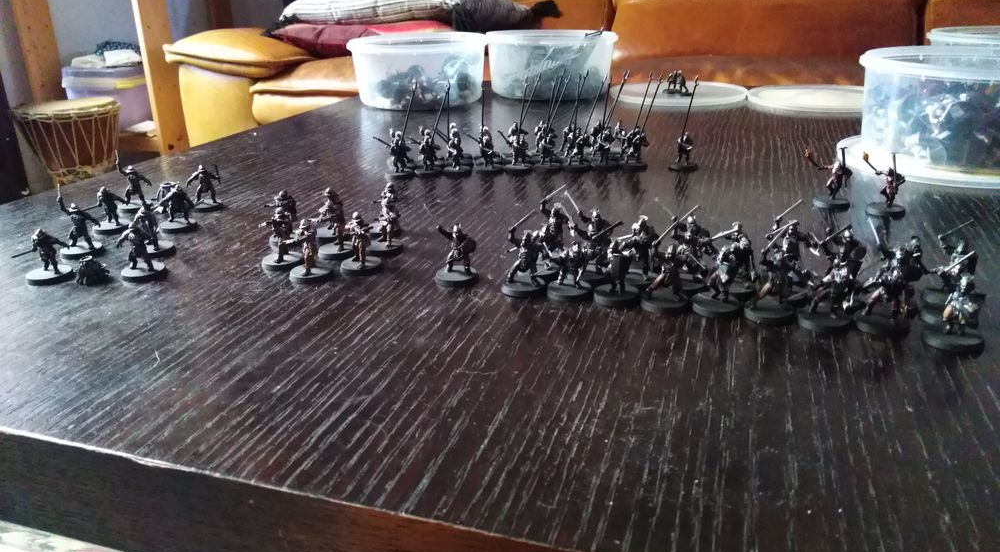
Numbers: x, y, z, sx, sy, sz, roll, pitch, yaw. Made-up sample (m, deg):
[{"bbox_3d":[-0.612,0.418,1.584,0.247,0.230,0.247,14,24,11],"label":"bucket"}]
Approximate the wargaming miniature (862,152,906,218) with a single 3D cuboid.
[{"bbox_3d":[0.270,-0.064,0.523,0.031,0.045,0.027,13,26,29],"label":"wargaming miniature"}]

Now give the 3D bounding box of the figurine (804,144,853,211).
[{"bbox_3d":[0.238,-0.071,0.541,0.034,0.045,0.027,16,27,34],"label":"figurine"}]

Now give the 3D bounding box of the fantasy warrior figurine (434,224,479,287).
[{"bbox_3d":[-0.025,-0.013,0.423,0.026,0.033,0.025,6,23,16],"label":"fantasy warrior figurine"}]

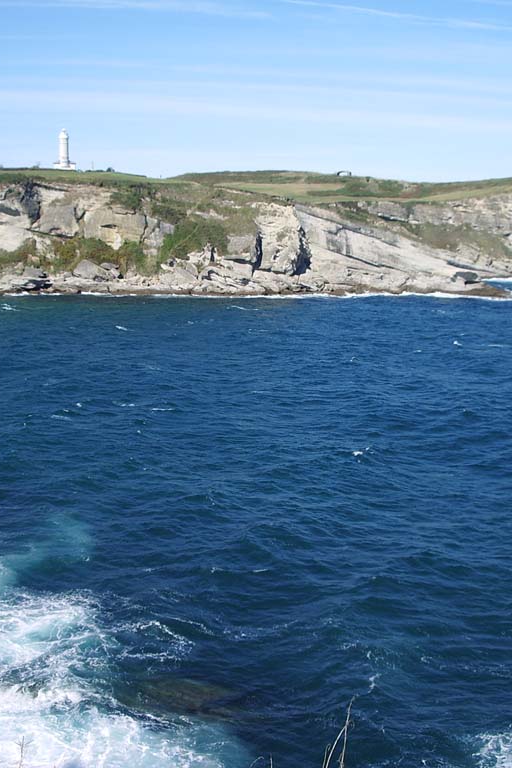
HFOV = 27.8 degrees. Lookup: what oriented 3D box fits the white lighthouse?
[{"bbox_3d":[-139.195,-170.722,754.003,16.000,30.200,16.000,0,9,-10],"label":"white lighthouse"}]

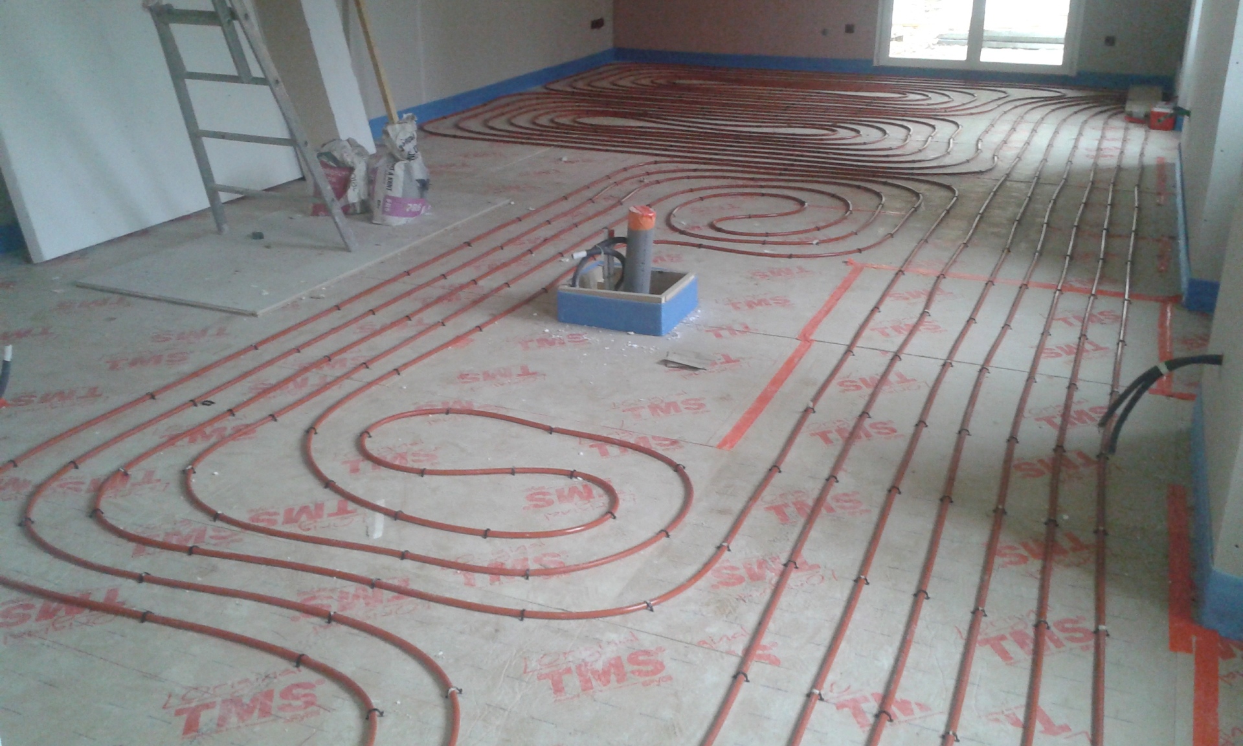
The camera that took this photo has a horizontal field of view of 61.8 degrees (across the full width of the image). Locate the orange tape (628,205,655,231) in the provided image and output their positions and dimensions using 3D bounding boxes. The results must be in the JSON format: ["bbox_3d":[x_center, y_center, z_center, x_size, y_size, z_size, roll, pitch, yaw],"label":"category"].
[{"bbox_3d":[0.081,-0.610,4.111,0.110,0.083,0.110,2,26,-1],"label":"orange tape"}]

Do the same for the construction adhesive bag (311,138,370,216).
[{"bbox_3d":[-1.520,-1.056,5.593,0.265,0.398,0.195,4,25,11],"label":"construction adhesive bag"}]

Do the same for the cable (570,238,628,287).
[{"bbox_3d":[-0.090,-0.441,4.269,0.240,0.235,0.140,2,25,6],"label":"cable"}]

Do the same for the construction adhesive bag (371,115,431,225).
[{"bbox_3d":[-1.176,-1.079,5.466,0.165,0.536,0.310,13,28,28],"label":"construction adhesive bag"}]

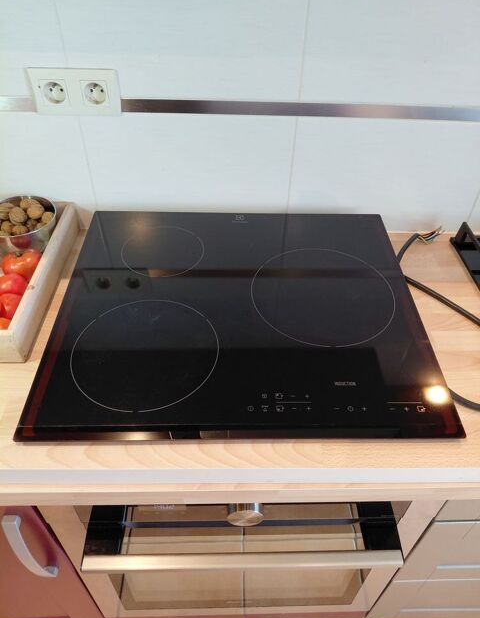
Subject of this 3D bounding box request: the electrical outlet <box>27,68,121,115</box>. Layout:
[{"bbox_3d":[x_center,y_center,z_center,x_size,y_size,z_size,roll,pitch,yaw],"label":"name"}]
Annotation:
[{"bbox_3d":[-0.287,-0.378,0.805,0.152,0.080,0.012,1,46,0],"label":"electrical outlet"}]

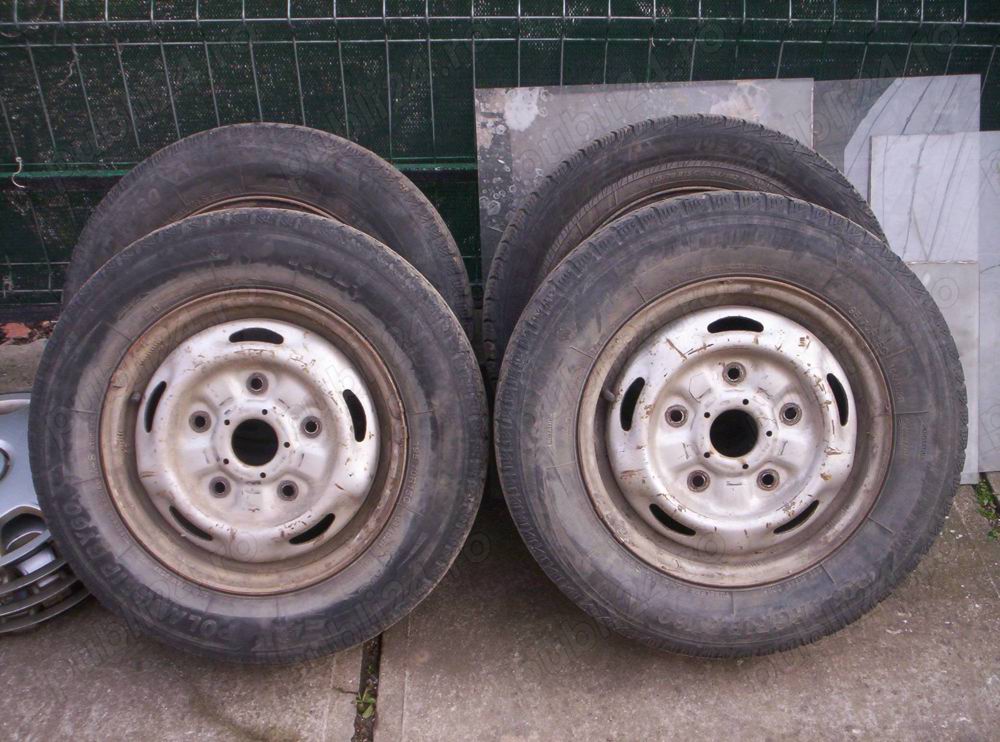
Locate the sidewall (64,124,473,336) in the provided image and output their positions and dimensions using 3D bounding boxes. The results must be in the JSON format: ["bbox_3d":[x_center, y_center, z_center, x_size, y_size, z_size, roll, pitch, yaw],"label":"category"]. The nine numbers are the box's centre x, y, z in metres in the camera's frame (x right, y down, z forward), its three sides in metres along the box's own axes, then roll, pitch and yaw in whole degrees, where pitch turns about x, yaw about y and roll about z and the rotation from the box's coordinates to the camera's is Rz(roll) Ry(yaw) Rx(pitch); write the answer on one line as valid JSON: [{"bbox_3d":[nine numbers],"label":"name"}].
[{"bbox_3d":[-0.362,-0.064,1.695,0.645,0.645,0.200,0,4,1],"label":"sidewall"}]

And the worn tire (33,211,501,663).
[{"bbox_3d":[-0.331,0.091,1.505,0.645,0.645,0.200,-1,5,1],"label":"worn tire"}]

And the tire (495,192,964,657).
[{"bbox_3d":[0.310,0.073,1.476,0.645,0.645,0.200,-1,8,1],"label":"tire"}]

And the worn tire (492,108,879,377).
[{"bbox_3d":[0.294,-0.071,1.671,0.645,0.645,0.200,0,3,1],"label":"worn tire"}]

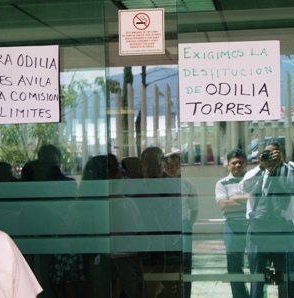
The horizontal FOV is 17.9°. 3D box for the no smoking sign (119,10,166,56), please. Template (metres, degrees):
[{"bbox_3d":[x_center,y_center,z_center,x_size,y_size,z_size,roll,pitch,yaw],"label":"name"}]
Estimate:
[{"bbox_3d":[-0.021,-0.509,4.050,0.200,0.198,0.010,-1,-1,7],"label":"no smoking sign"}]

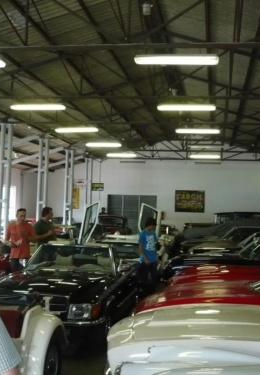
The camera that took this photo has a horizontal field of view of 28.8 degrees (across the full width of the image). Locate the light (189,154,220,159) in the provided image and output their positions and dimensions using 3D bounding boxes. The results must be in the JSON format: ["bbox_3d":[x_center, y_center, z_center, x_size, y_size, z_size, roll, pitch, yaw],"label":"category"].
[{"bbox_3d":[3.591,-1.470,24.200,1.480,0.110,0.180,1,-3,10],"label":"light"}]

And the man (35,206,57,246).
[{"bbox_3d":[-1.611,1.329,9.442,0.360,1.820,0.480,2,-3,-21],"label":"man"}]

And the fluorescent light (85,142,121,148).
[{"bbox_3d":[-1.070,-1.736,20.800,1.480,0.110,0.180,1,-3,10],"label":"fluorescent light"}]

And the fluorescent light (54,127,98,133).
[{"bbox_3d":[-1.808,-1.997,17.591,1.550,0.110,0.170,2,-3,10],"label":"fluorescent light"}]

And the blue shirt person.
[{"bbox_3d":[0.378,1.445,9.800,0.460,1.680,0.320,3,-3,-27],"label":"blue shirt person"}]

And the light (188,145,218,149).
[{"bbox_3d":[2.924,-1.681,20.713,1.550,0.110,0.170,2,-3,10],"label":"light"}]

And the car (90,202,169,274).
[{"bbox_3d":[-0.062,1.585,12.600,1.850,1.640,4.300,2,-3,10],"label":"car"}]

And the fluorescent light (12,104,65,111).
[{"bbox_3d":[-2.371,-2.065,13.100,1.480,0.110,0.180,1,-3,10],"label":"fluorescent light"}]

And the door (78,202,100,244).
[{"bbox_3d":[-0.977,1.004,12.200,0.300,1.200,0.900,4,-3,-41],"label":"door"}]

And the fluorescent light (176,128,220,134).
[{"bbox_3d":[2.229,-1.878,16.857,1.550,0.110,0.170,2,-3,10],"label":"fluorescent light"}]

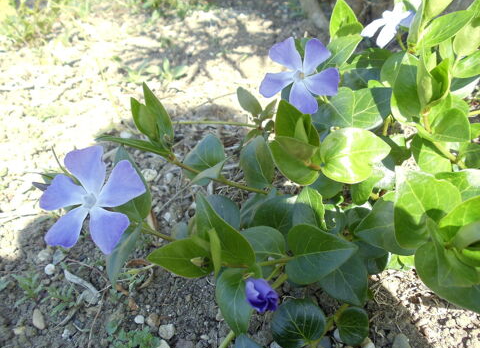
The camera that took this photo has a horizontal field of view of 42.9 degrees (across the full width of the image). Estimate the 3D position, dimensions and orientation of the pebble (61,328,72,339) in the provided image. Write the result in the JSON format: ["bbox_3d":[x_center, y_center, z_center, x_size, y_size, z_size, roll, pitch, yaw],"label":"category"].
[{"bbox_3d":[-0.101,0.093,0.355,0.007,0.005,0.006,0,36,0],"label":"pebble"}]

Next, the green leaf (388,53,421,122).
[{"bbox_3d":[0.117,-0.061,0.425,0.025,0.047,0.010,-8,0,22],"label":"green leaf"}]

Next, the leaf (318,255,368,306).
[{"bbox_3d":[0.057,0.056,0.330,0.028,0.008,0.035,-29,83,-25],"label":"leaf"}]

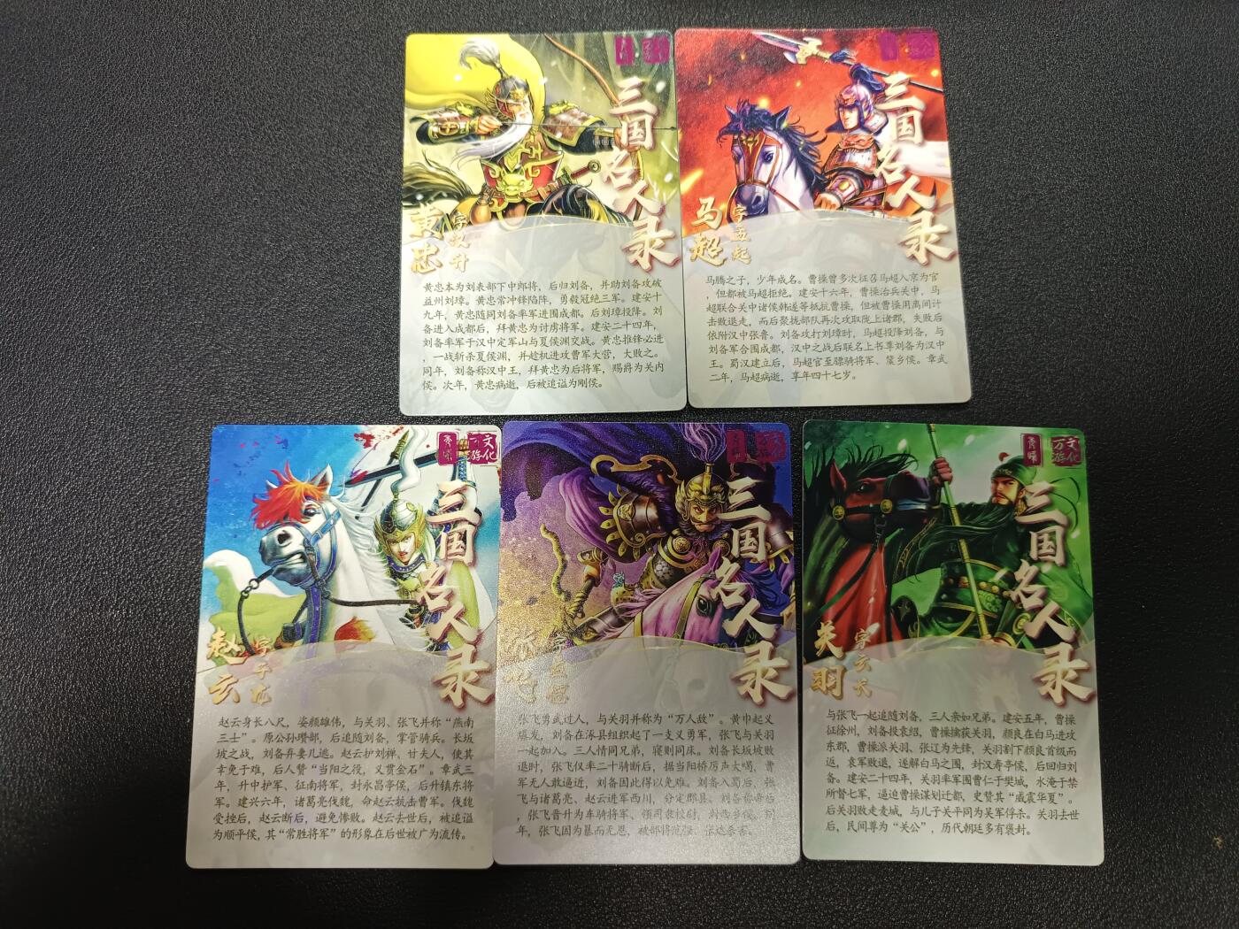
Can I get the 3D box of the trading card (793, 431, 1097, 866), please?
[{"bbox_3d":[0.069,0.036,0.180,0.062,0.001,0.090,2,81,-1],"label":"trading card"}]

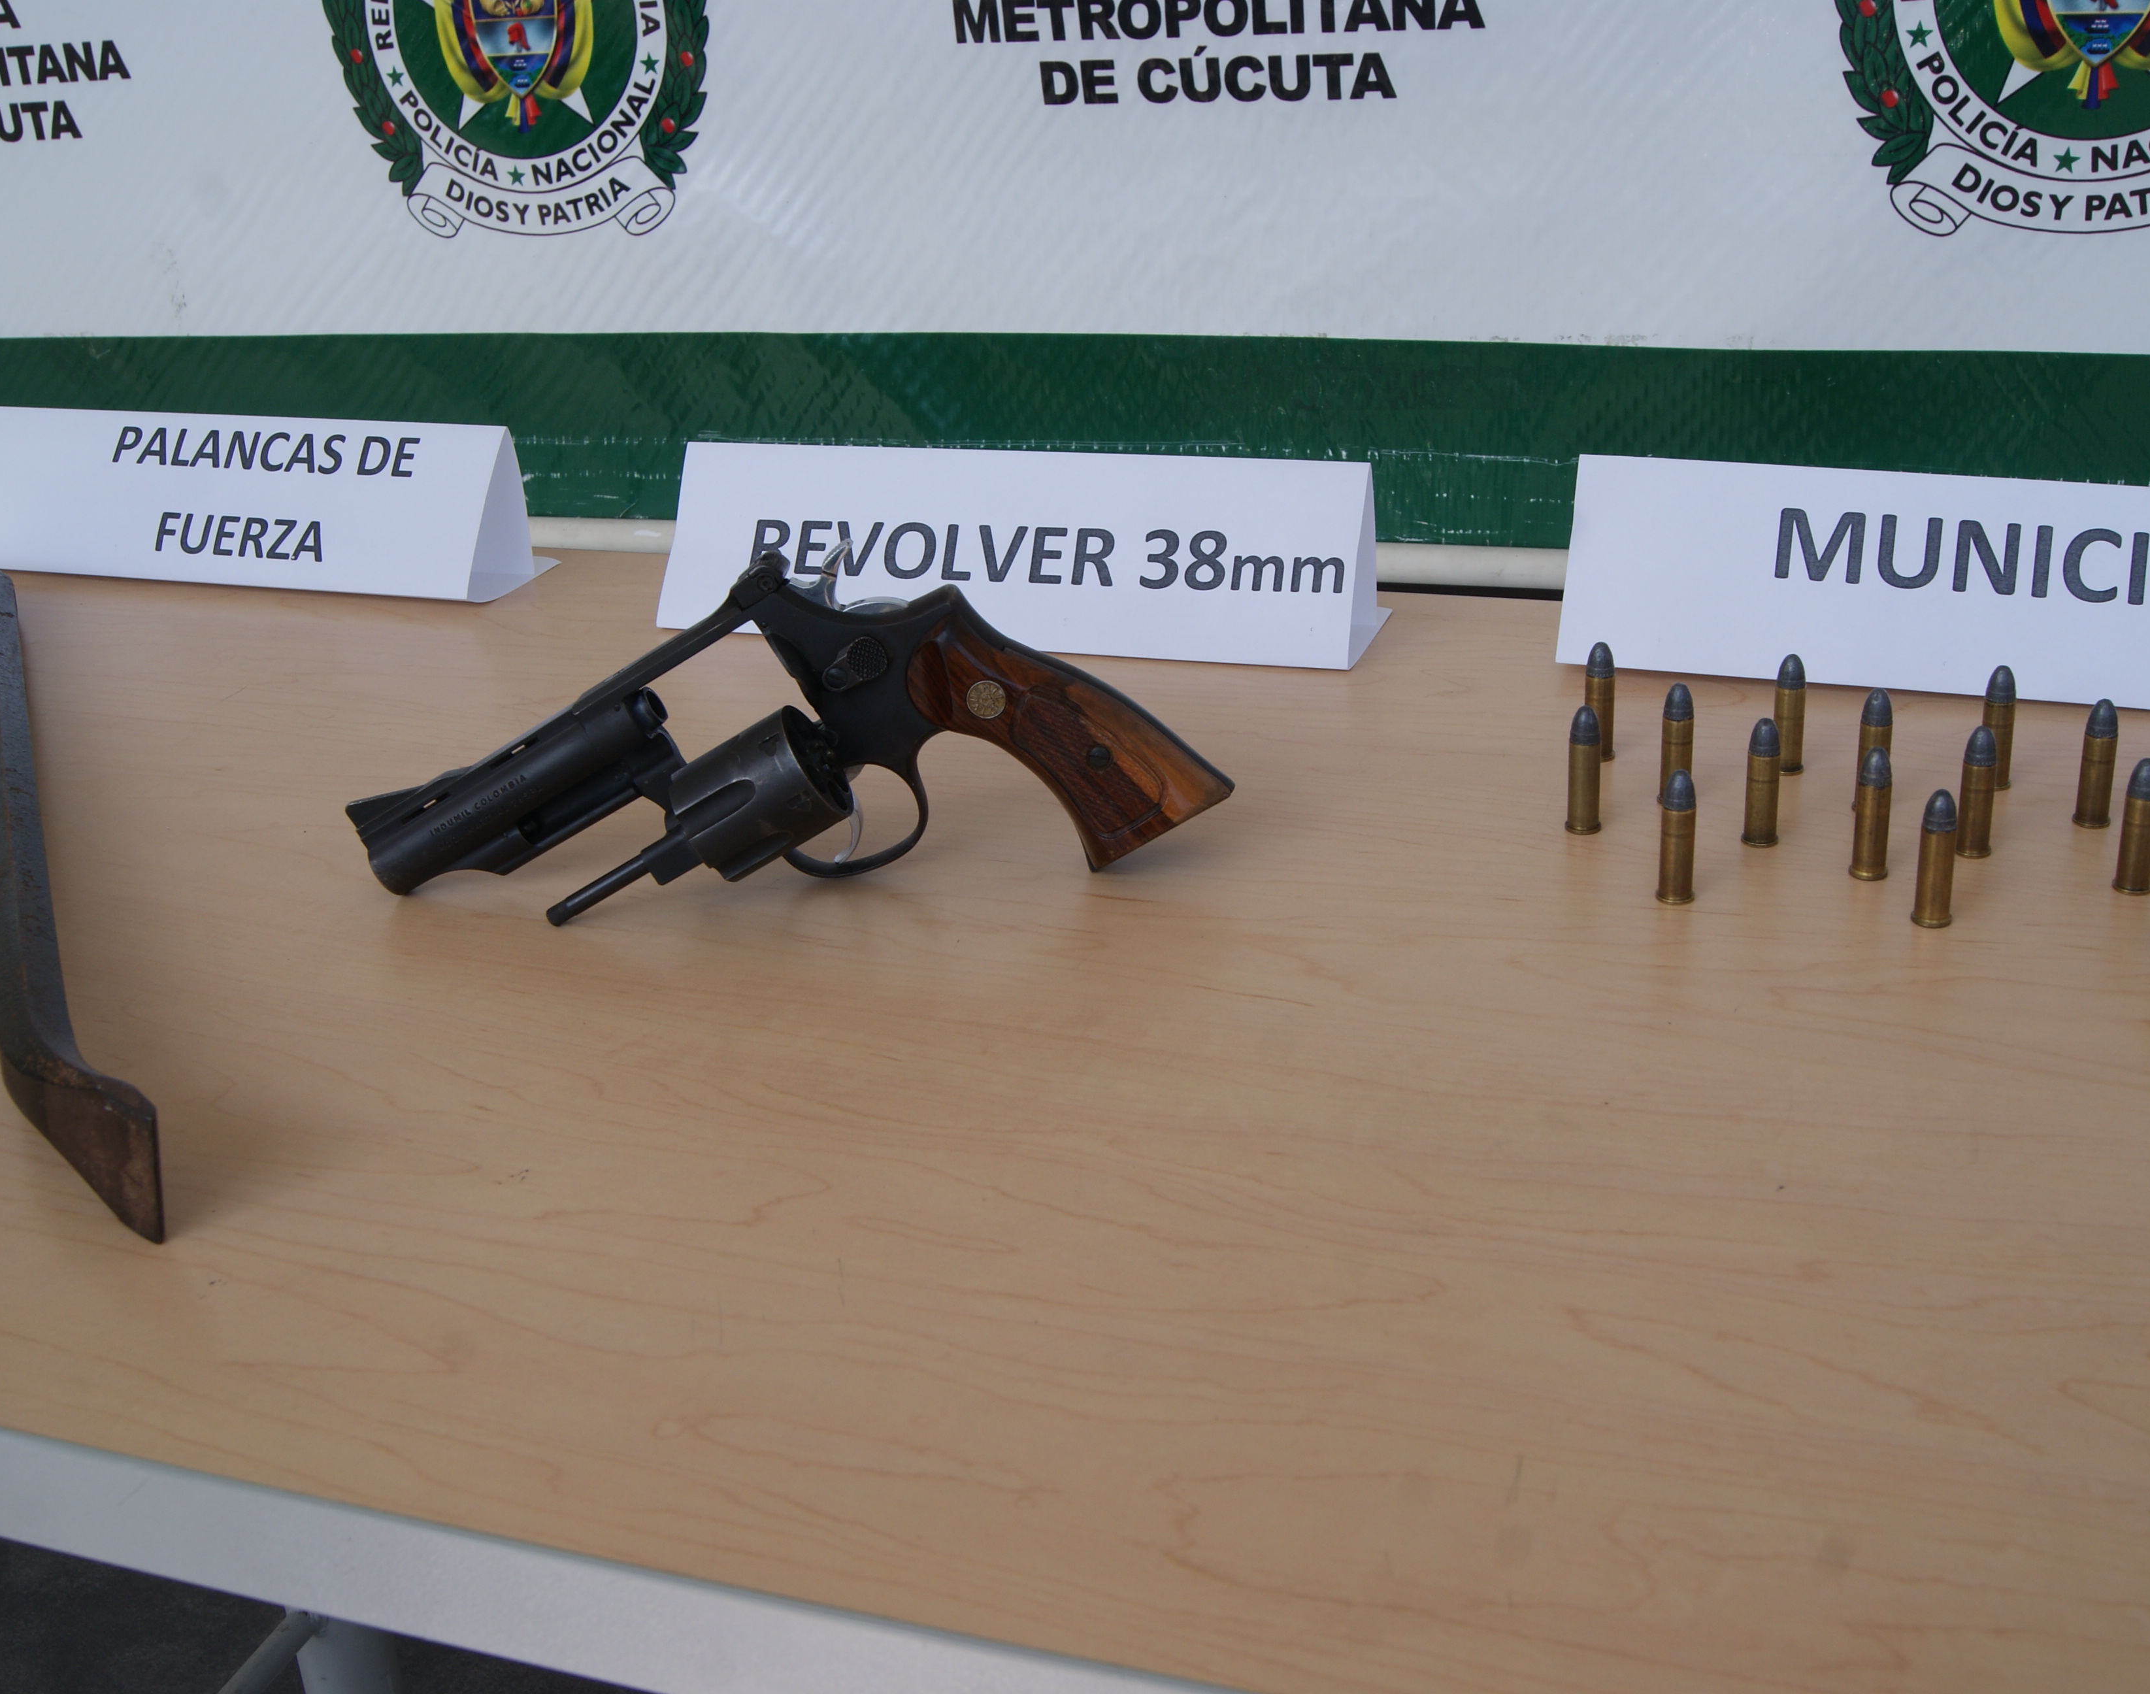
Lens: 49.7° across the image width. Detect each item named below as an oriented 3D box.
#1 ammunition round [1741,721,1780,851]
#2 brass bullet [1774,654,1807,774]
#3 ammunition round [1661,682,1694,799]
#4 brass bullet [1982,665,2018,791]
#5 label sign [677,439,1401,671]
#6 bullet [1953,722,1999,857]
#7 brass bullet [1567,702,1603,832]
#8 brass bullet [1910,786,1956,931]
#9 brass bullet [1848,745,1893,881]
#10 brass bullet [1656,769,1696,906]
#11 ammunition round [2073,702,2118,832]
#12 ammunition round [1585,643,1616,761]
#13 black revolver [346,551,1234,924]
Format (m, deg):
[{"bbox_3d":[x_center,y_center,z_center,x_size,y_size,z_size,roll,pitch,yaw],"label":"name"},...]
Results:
[{"bbox_3d":[0.204,-0.020,0.686,0.011,0.039,0.011,5,26,19],"label":"ammunition round"},{"bbox_3d":[0.226,-0.042,0.733,0.011,0.039,0.011,5,26,19],"label":"brass bullet"},{"bbox_3d":[0.186,-0.032,0.716,0.011,0.039,0.011,5,26,19],"label":"ammunition round"},{"bbox_3d":[0.283,-0.037,0.713,0.011,0.039,0.011,5,26,19],"label":"brass bullet"},{"bbox_3d":[-0.025,-0.121,0.914,0.283,0.066,0.070,5,26,20],"label":"label sign"},{"bbox_3d":[0.259,-0.016,0.666,0.011,0.039,0.011,-3,25,2],"label":"bullet"},{"bbox_3d":[0.154,-0.024,0.703,0.011,0.039,0.011,5,26,19],"label":"brass bullet"},{"bbox_3d":[0.234,0.002,0.629,0.011,0.039,0.011,-3,25,2],"label":"brass bullet"},{"bbox_3d":[0.227,-0.010,0.661,0.011,0.039,0.011,5,26,19],"label":"brass bullet"},{"bbox_3d":[0.171,-0.003,0.655,0.011,0.039,0.011,5,26,19],"label":"brass bullet"},{"bbox_3d":[0.299,-0.025,0.679,0.011,0.039,0.011,-3,25,2],"label":"ammunition round"},{"bbox_3d":[0.169,-0.047,0.746,0.011,0.039,0.011,-3,25,2],"label":"ammunition round"},{"bbox_3d":[-0.089,-0.008,0.684,0.241,0.133,0.060,-28,17,14],"label":"black revolver"}]

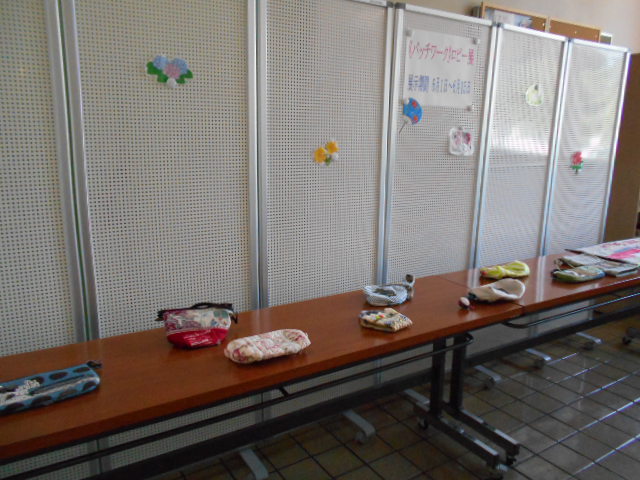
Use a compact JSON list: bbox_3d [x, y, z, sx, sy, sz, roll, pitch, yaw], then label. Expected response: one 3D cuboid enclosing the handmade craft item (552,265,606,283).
[{"bbox_3d":[1.171,0.149,2.168,0.200,0.033,0.115,-3,12,-18],"label":"handmade craft item"}]

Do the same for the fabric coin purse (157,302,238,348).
[{"bbox_3d":[-0.361,0.244,1.420,0.205,0.105,0.075,-3,12,-18],"label":"fabric coin purse"}]

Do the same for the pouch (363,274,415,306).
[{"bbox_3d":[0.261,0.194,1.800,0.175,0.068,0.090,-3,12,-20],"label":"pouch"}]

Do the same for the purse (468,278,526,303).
[{"bbox_3d":[0.696,0.194,1.874,0.190,0.050,0.110,-2,12,-14],"label":"purse"}]

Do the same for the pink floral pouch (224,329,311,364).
[{"bbox_3d":[-0.145,0.294,1.361,0.215,0.037,0.095,-5,13,-28],"label":"pink floral pouch"}]

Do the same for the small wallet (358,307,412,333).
[{"bbox_3d":[0.215,0.257,1.585,0.130,0.030,0.115,9,14,33],"label":"small wallet"}]

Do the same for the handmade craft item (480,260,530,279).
[{"bbox_3d":[0.844,0.135,2.185,0.195,0.045,0.100,-2,12,-12],"label":"handmade craft item"}]

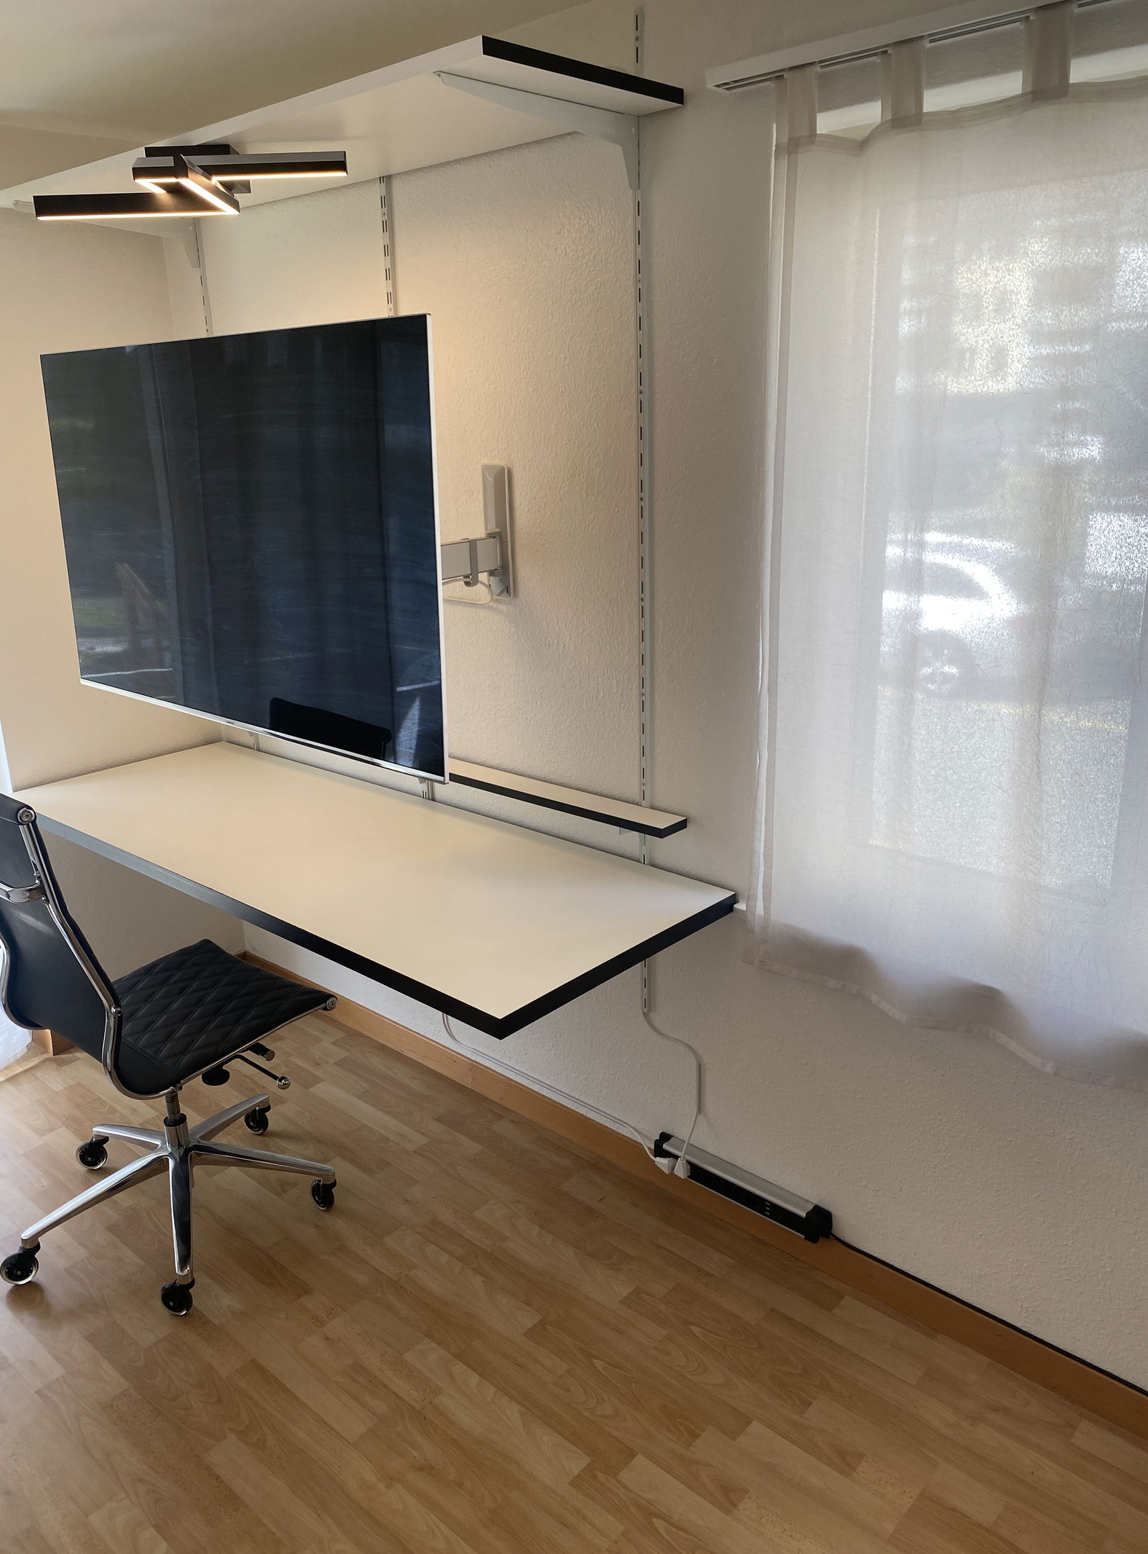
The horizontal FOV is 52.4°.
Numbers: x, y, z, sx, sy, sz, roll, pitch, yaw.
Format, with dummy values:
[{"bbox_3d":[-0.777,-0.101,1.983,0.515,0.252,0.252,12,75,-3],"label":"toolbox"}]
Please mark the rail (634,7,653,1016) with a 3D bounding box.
[{"bbox_3d":[0.144,-0.412,2.376,0.014,2.002,0.016,14,23,40],"label":"rail"}]

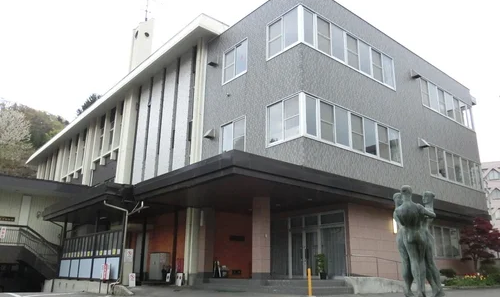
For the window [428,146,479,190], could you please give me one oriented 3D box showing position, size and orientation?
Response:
[{"bbox_3d":[11.106,1.143,22.305,6.250,1.660,0.120,14,-22,-37],"label":"window"}]

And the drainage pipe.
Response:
[{"bbox_3d":[-4.930,3.733,16.185,1.287,3.267,0.420,15,-22,-37],"label":"drainage pipe"}]

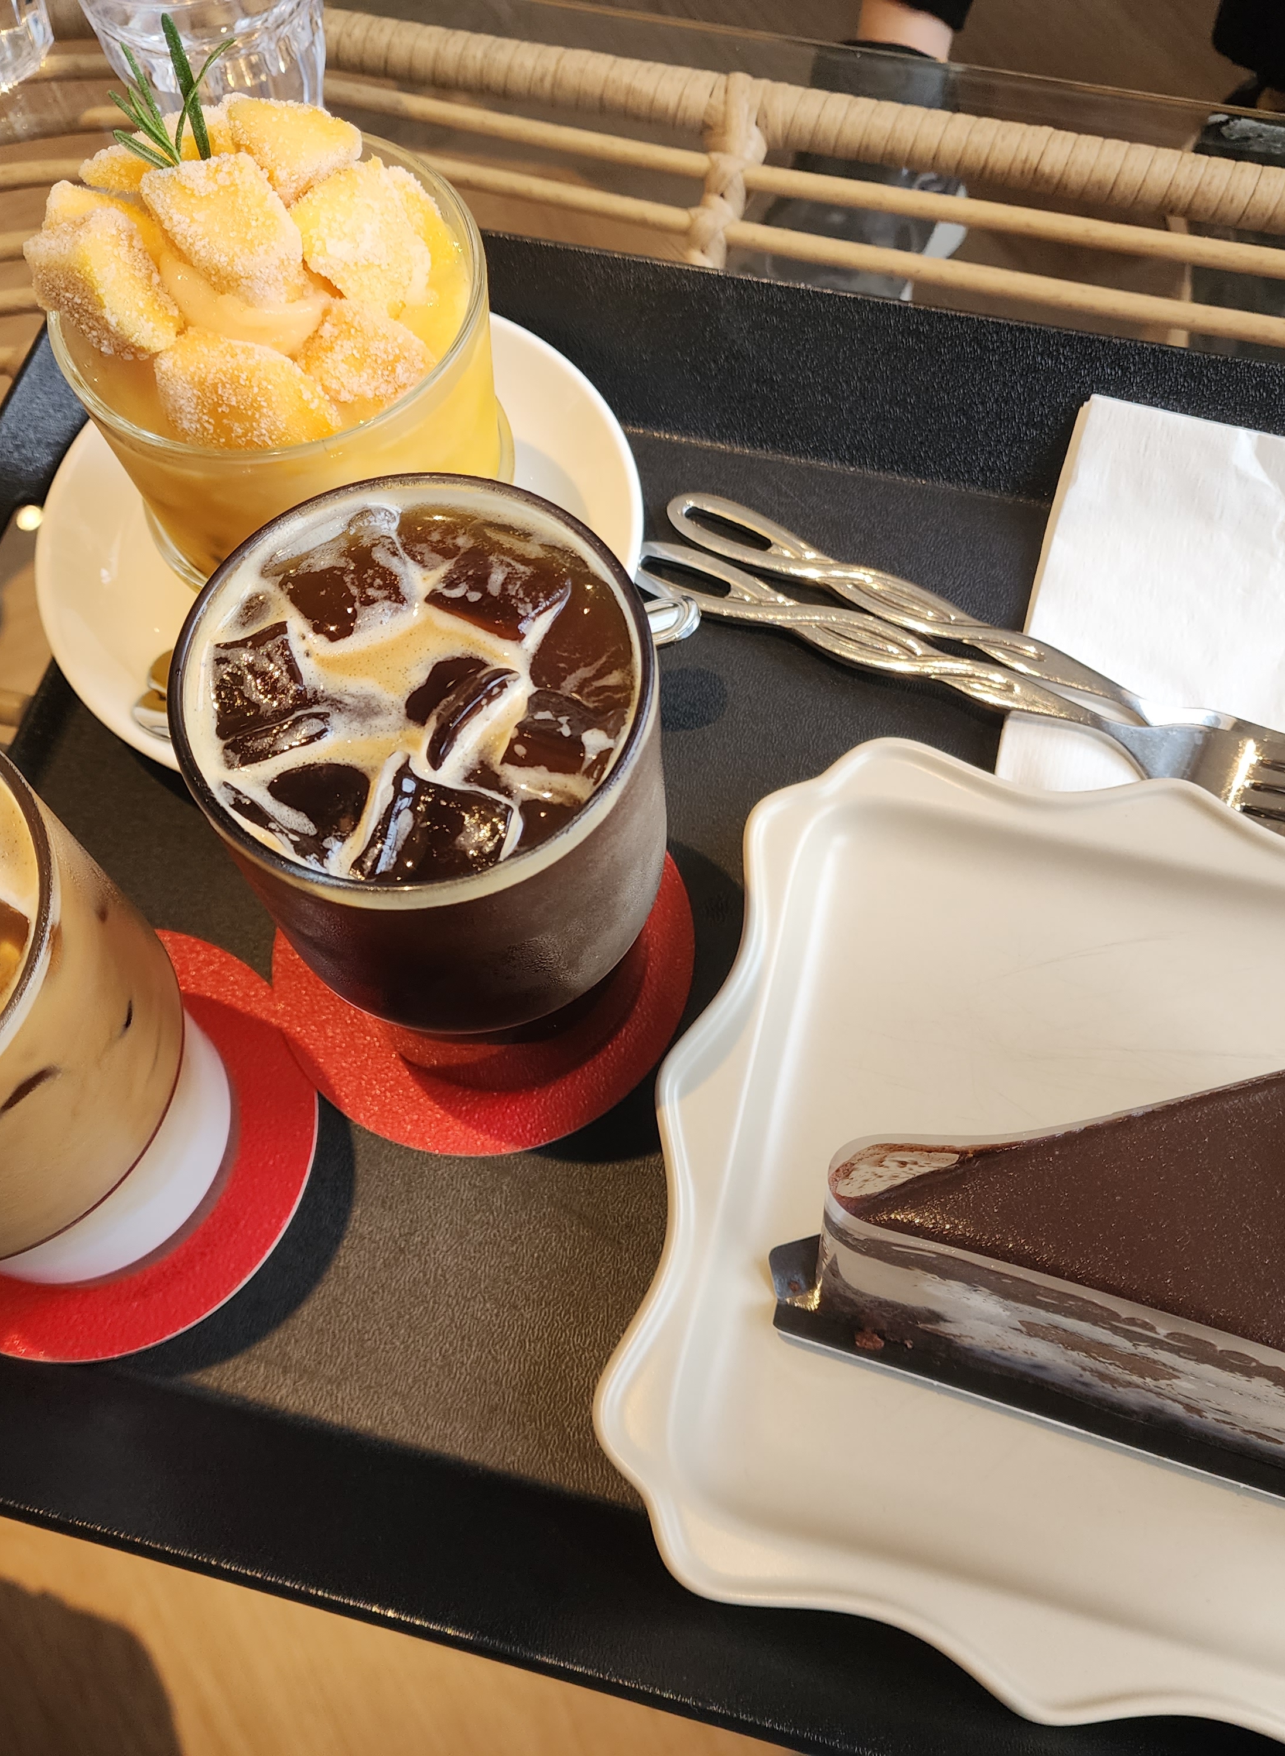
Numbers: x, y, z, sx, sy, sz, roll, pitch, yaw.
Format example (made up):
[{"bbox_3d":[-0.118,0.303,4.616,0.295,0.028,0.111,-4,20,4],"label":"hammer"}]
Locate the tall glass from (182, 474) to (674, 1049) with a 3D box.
[{"bbox_3d":[-0.035,-0.008,0.303,0.077,0.124,0.077,-1,66,1],"label":"tall glass"}]

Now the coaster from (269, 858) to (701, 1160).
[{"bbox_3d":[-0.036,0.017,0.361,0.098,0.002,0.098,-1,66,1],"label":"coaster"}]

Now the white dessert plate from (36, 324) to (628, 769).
[{"bbox_3d":[-0.075,-0.085,0.397,0.152,0.019,0.152,-1,66,1],"label":"white dessert plate"}]

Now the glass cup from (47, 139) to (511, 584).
[{"bbox_3d":[-0.080,-0.115,0.370,0.095,0.070,0.095,-1,66,1],"label":"glass cup"}]

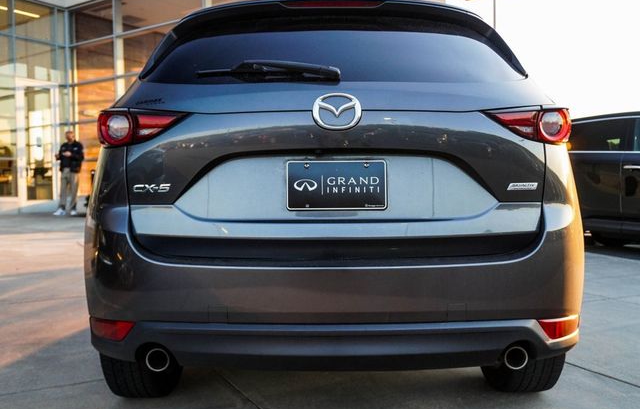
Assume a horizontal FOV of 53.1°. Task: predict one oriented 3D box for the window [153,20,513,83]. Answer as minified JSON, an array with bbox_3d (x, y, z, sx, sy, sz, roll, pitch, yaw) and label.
[{"bbox_3d":[0.052,-0.509,2.130,1.220,0.345,0.110,-1,-33,-1],"label":"window"}]

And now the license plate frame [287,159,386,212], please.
[{"bbox_3d":[0.053,-0.058,1.972,0.310,0.158,0.015,-1,-4,-1],"label":"license plate frame"}]

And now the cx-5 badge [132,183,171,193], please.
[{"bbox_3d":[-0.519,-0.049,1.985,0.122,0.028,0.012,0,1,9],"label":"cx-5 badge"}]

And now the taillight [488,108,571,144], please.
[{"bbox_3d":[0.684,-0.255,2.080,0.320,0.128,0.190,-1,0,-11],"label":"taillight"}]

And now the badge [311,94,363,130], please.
[{"bbox_3d":[0.053,-0.282,1.950,0.151,0.120,0.022,-1,-12,-1],"label":"badge"}]

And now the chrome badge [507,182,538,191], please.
[{"bbox_3d":[0.629,-0.054,1.985,0.098,0.025,0.009,-1,1,-11],"label":"chrome badge"}]

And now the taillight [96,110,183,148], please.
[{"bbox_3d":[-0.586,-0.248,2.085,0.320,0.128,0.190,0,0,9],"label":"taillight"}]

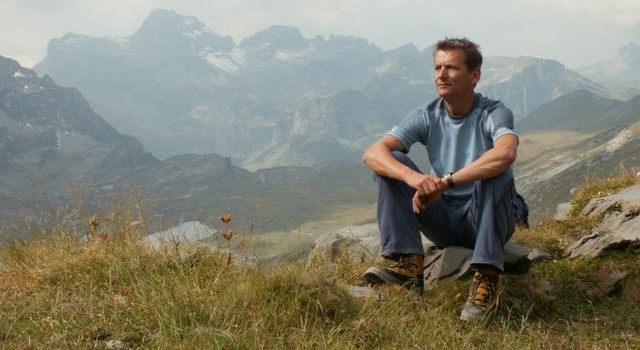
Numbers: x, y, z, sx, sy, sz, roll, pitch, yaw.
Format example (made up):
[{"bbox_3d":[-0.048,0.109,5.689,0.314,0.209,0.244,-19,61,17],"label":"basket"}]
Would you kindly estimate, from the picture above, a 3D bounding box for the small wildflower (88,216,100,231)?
[{"bbox_3d":[-0.943,0.203,5.800,0.050,0.067,0.050,0,3,0],"label":"small wildflower"}]

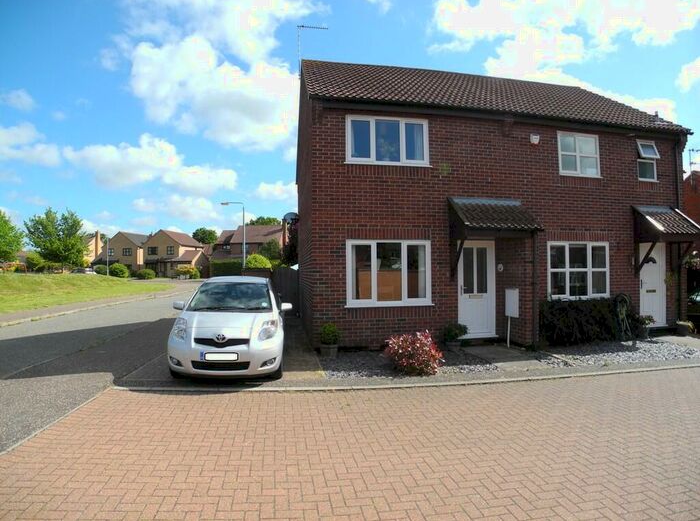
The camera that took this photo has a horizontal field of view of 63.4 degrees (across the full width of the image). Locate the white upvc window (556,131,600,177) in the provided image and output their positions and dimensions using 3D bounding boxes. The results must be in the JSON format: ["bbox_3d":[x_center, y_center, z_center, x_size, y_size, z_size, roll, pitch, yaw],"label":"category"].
[{"bbox_3d":[5.170,-2.362,12.739,1.210,1.050,0.100,0,-2,-14],"label":"white upvc window"}]

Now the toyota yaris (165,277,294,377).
[{"bbox_3d":[-1.880,0.970,9.450,1.740,1.520,3.780,0,-1,-4],"label":"toyota yaris"}]

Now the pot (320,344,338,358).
[{"bbox_3d":[-0.369,1.645,10.200,0.310,0.250,0.310,0,-1,-14],"label":"pot"}]

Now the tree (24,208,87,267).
[{"bbox_3d":[-28.607,-1.943,55.000,5.700,6.100,5.300,0,-2,-14],"label":"tree"}]

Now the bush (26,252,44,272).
[{"bbox_3d":[-32.880,0.270,59.000,2.100,2.100,2.100,0,0,0],"label":"bush"}]

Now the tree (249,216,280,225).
[{"bbox_3d":[-13.591,-2.146,90.000,7.200,9.800,7.200,0,-1,-11],"label":"tree"}]

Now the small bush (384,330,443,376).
[{"bbox_3d":[1.059,1.528,9.300,0.860,0.720,0.800,0,-2,-14],"label":"small bush"}]

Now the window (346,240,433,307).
[{"bbox_3d":[0.788,0.255,11.290,1.790,1.360,0.100,0,-2,-14],"label":"window"}]

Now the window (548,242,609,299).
[{"bbox_3d":[5.113,0.219,12.654,1.700,1.320,0.110,0,-1,-14],"label":"window"}]

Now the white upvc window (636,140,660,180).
[{"bbox_3d":[6.989,-2.342,13.268,0.620,1.050,0.180,0,-1,-14],"label":"white upvc window"}]

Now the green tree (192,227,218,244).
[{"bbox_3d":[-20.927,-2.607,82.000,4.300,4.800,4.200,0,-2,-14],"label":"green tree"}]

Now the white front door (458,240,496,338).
[{"bbox_3d":[2.677,0.598,11.888,0.880,2.080,0.100,0,-1,-14],"label":"white front door"}]

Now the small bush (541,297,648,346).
[{"bbox_3d":[5.140,1.309,12.050,2.000,1.030,0.750,0,-2,-14],"label":"small bush"}]

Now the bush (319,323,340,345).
[{"bbox_3d":[-0.375,1.334,10.350,0.380,0.410,0.380,-1,-2,0],"label":"bush"}]

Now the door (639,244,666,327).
[{"bbox_3d":[7.054,0.577,13.168,0.900,2.080,0.100,0,-2,-14],"label":"door"}]

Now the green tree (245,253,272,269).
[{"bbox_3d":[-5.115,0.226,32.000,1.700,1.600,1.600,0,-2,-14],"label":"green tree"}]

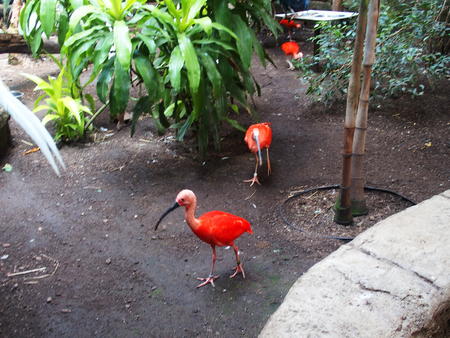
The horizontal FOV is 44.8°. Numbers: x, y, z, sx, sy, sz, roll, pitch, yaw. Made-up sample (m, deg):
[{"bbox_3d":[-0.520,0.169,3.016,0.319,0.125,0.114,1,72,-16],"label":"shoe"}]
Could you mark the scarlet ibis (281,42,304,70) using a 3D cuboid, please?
[{"bbox_3d":[0.806,-1.349,6.442,0.158,0.326,0.408,-15,27,-33],"label":"scarlet ibis"}]

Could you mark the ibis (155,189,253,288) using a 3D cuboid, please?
[{"bbox_3d":[-0.076,0.268,2.284,0.454,0.444,0.153,-10,24,-24],"label":"ibis"}]

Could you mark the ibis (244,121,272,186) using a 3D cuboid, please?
[{"bbox_3d":[0.219,-0.118,3.362,0.163,0.352,0.418,5,23,12],"label":"ibis"}]

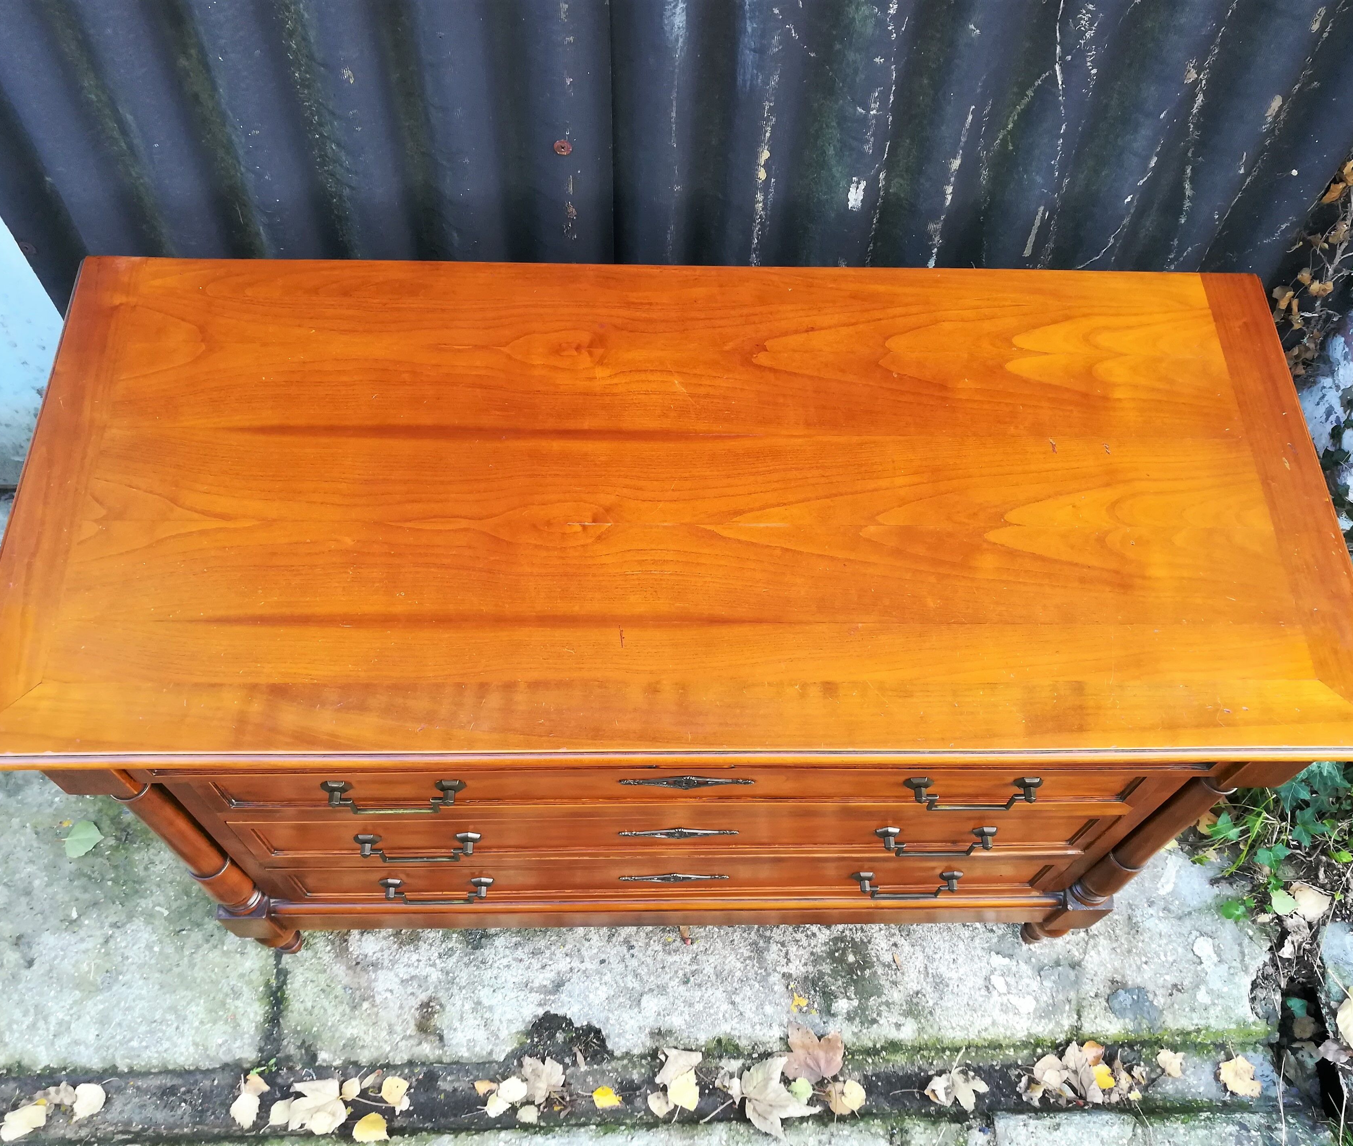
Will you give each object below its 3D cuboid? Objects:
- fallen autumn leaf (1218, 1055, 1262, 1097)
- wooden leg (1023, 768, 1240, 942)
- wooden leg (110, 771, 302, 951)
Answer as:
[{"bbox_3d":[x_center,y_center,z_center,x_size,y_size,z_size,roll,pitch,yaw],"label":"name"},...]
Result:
[{"bbox_3d":[0.761,0.680,1.548,0.059,0.016,0.047,31,62,15],"label":"fallen autumn leaf"},{"bbox_3d":[0.523,0.344,1.366,0.062,0.654,0.062,0,59,-3],"label":"wooden leg"},{"bbox_3d":[-0.525,0.340,1.319,0.062,0.654,0.062,0,59,-3],"label":"wooden leg"}]

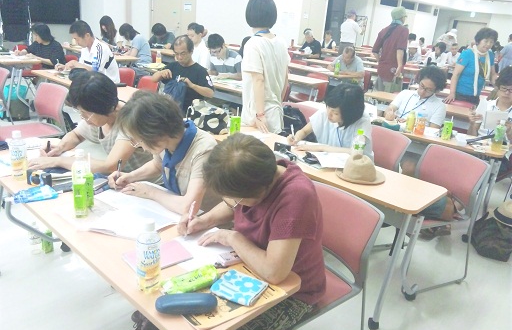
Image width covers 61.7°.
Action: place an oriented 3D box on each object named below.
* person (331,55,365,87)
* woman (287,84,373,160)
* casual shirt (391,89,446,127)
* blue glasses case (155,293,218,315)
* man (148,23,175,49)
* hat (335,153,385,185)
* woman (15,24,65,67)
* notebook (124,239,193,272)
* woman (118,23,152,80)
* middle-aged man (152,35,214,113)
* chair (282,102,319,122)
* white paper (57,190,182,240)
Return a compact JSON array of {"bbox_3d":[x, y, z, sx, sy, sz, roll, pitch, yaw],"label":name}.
[{"bbox_3d":[1.305,-1.122,6.020,0.560,1.090,0.630,20,25,36],"label":"person"},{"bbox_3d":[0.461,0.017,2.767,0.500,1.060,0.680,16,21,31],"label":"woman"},{"bbox_3d":[1.509,-0.432,3.962,0.490,0.560,0.310,21,24,40],"label":"casual shirt"},{"bbox_3d":[-0.179,0.361,1.113,0.158,0.041,0.062,2,20,-9],"label":"blue glasses case"},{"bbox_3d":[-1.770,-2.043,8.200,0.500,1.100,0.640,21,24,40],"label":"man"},{"bbox_3d":[0.545,0.009,2.213,0.260,0.125,0.240,11,20,18],"label":"hat"},{"bbox_3d":[-2.833,-1.287,5.821,0.680,1.200,0.520,-10,23,-37],"label":"woman"},{"bbox_3d":[-0.300,0.290,1.370,0.200,0.012,0.150,-12,25,-40],"label":"notebook"},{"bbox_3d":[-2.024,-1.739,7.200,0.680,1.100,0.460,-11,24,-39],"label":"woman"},{"bbox_3d":[-0.765,-0.530,3.876,0.540,1.180,0.700,17,22,33],"label":"middle-aged man"},{"bbox_3d":[0.227,-0.066,3.526,0.470,0.780,0.530,21,25,40],"label":"chair"},{"bbox_3d":[-0.530,0.185,1.613,0.430,0.014,0.305,15,21,29],"label":"white paper"}]

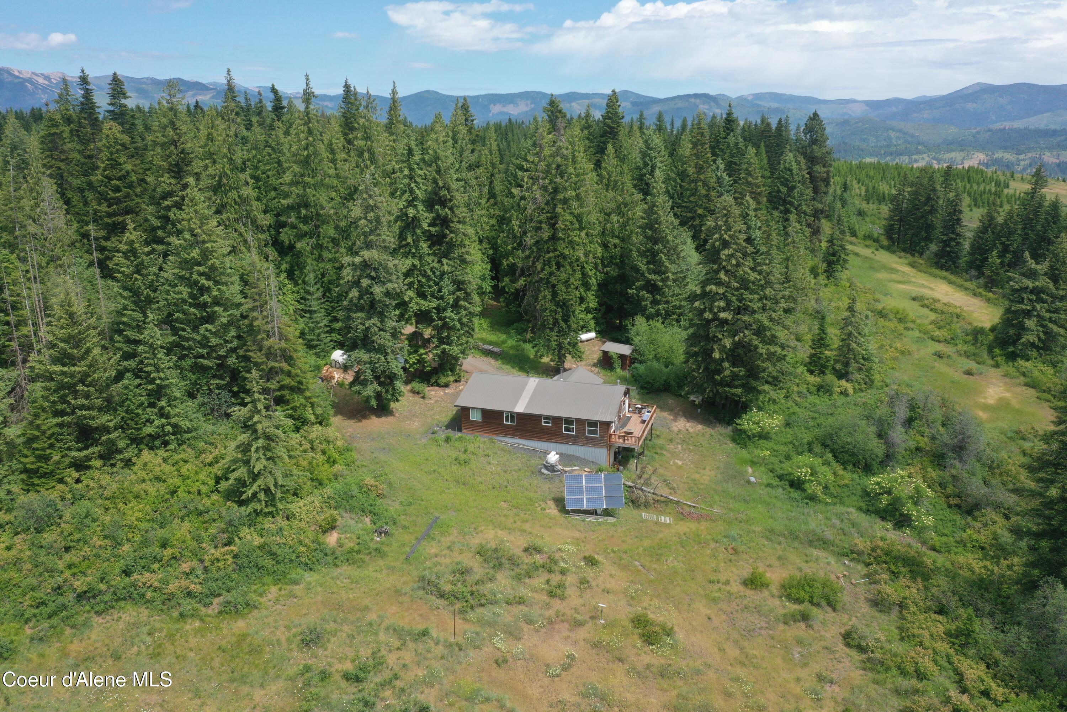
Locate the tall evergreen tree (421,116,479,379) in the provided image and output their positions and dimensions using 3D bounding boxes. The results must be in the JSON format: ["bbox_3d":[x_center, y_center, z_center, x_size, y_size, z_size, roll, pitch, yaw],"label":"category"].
[{"bbox_3d":[-10.110,-11.810,96.360,6.600,30.710,6.600,0,15,0],"label":"tall evergreen tree"}]

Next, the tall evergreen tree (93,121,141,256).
[{"bbox_3d":[-59.710,-17.860,115.180,7.460,28.430,7.460,0,16,0],"label":"tall evergreen tree"}]

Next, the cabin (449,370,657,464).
[{"bbox_3d":[2.930,5.630,88.470,18.980,7.020,12.930,5,16,17],"label":"cabin"}]

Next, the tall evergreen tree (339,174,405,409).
[{"bbox_3d":[-16.800,-6.510,88.120,6.800,24.860,6.800,0,15,0],"label":"tall evergreen tree"}]

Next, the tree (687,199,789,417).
[{"bbox_3d":[23.220,-5.460,91.330,10.850,23.970,10.850,0,16,0],"label":"tree"}]

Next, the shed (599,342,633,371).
[{"bbox_3d":[10.940,0.050,108.130,4.110,2.930,2.110,9,17,31],"label":"shed"}]

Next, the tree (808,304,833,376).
[{"bbox_3d":[39.120,-2.160,113.030,3.700,9.710,3.700,0,15,0],"label":"tree"}]

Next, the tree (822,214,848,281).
[{"bbox_3d":[60.560,-21.190,164.030,5.130,13.540,5.130,0,16,0],"label":"tree"}]

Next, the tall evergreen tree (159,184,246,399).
[{"bbox_3d":[-34.230,-6.230,86.030,7.600,22.880,7.600,0,15,0],"label":"tall evergreen tree"}]

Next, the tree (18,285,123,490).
[{"bbox_3d":[-37.870,2.460,68.130,8.000,17.150,8.000,0,15,0],"label":"tree"}]

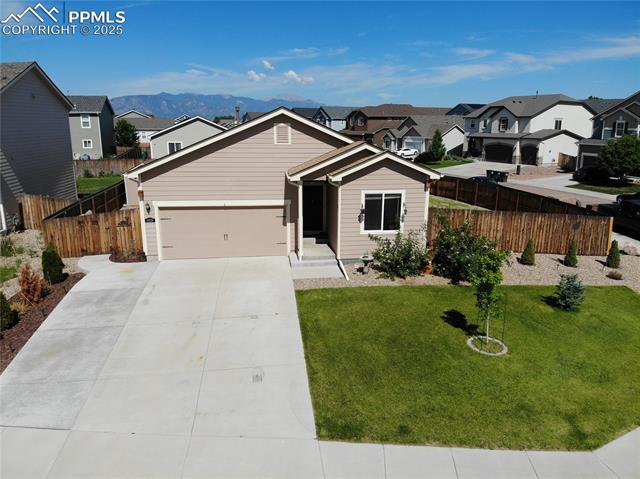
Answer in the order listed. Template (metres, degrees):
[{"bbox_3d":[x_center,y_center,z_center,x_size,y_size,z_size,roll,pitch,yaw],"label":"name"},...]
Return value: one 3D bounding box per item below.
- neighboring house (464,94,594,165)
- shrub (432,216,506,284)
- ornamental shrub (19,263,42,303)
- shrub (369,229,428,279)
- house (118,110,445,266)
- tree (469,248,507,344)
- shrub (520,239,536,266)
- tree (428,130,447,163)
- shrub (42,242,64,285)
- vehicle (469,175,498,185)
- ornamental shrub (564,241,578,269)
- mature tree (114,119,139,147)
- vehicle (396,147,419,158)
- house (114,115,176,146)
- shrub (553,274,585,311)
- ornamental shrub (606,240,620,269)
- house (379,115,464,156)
[{"bbox_3d":[28.950,-14.716,58.399,12.000,8.500,14.500,-4,15,-17],"label":"neighboring house"},{"bbox_3d":[5.148,0.368,15.461,2.506,2.337,2.267,-1,15,-9],"label":"shrub"},{"bbox_3d":[-9.354,1.333,14.175,0.760,1.250,0.720,-10,17,-34],"label":"ornamental shrub"},{"bbox_3d":[2.988,0.363,16.756,2.200,1.650,1.950,-2,14,-7],"label":"shrub"},{"bbox_3d":[-2.720,-3.493,22.822,12.500,6.000,14.800,-1,15,-9],"label":"house"},{"bbox_3d":[4.385,1.547,11.702,0.984,2.667,0.937,-1,15,-9],"label":"tree"},{"bbox_3d":[8.093,0.494,17.117,0.543,1.016,0.517,-1,15,-9],"label":"shrub"},{"bbox_3d":[16.779,-13.340,62.836,2.589,4.636,2.466,-1,15,-9],"label":"tree"},{"bbox_3d":[-9.143,0.797,15.153,0.685,1.427,0.653,-1,15,-9],"label":"shrub"},{"bbox_3d":[12.429,-4.093,33.517,1.850,1.460,4.700,-3,15,-11],"label":"vehicle"},{"bbox_3d":[10.522,0.558,18.402,0.600,1.180,0.580,9,17,30],"label":"ornamental shrub"},{"bbox_3d":[-29.231,-15.747,66.395,3.500,4.900,3.500,0,14,0],"label":"mature tree"},{"bbox_3d":[14.656,-14.564,73.827,4.700,1.400,1.880,-8,16,-29],"label":"vehicle"},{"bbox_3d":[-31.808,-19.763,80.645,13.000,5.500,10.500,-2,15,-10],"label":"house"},{"bbox_3d":[8.548,1.698,15.094,1.080,1.250,1.050,9,17,30],"label":"shrub"},{"bbox_3d":[11.760,0.576,17.656,0.453,1.103,0.431,-1,15,-9],"label":"ornamental shrub"},{"bbox_3d":[22.777,-20.985,88.258,12.000,6.800,14.500,-10,18,-35],"label":"house"}]

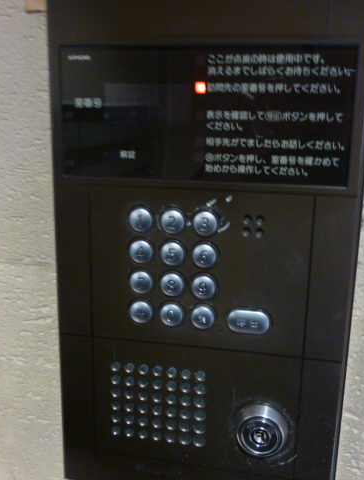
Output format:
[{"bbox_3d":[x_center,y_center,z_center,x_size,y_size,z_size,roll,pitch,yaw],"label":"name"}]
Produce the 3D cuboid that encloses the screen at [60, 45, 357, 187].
[{"bbox_3d":[0.012,-0.078,0.327,0.183,0.083,0.012,3,13,10],"label":"screen"}]

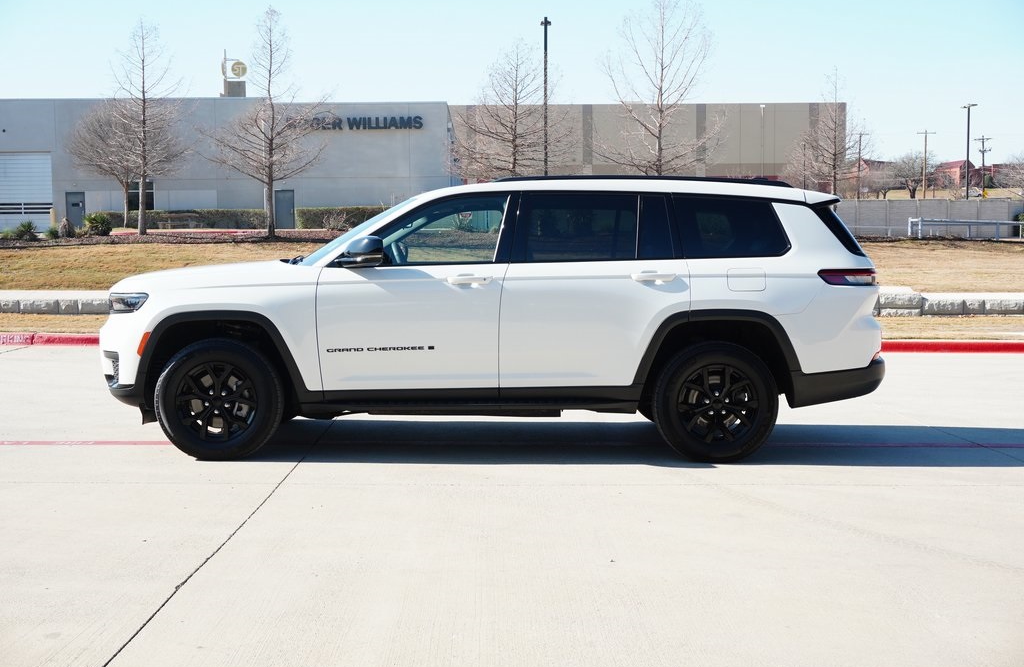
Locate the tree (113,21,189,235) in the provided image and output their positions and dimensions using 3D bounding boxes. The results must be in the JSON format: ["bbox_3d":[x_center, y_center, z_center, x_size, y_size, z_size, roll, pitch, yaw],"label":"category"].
[{"bbox_3d":[-13.678,-7.680,44.672,3.167,7.997,3.167,0,5,0],"label":"tree"}]

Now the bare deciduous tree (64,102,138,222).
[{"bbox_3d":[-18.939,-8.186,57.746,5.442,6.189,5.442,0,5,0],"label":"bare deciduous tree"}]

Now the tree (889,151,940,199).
[{"bbox_3d":[53.940,-21.070,159.733,6.970,6.508,6.970,0,5,0],"label":"tree"}]

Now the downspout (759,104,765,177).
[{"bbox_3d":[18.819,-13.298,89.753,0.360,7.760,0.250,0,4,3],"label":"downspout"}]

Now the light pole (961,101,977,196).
[{"bbox_3d":[33.493,-12.613,87.654,1.200,8.447,0.400,0,5,0],"label":"light pole"}]

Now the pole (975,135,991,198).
[{"bbox_3d":[65.160,-22.816,164.636,2.500,8.894,0.400,0,5,0],"label":"pole"}]

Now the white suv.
[{"bbox_3d":[-0.135,-0.205,8.280,5.200,1.810,2.030,0,5,0],"label":"white suv"}]

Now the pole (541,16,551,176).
[{"bbox_3d":[1.390,-8.636,49.634,0.420,8.925,0.900,0,5,0],"label":"pole"}]

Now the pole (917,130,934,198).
[{"bbox_3d":[55.276,-22.451,159.609,2.500,9.549,0.350,0,5,0],"label":"pole"}]

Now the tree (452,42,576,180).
[{"bbox_3d":[0.096,-7.421,45.697,4.778,7.391,4.778,0,5,0],"label":"tree"}]

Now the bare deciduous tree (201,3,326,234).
[{"bbox_3d":[-9.258,-7.859,44.651,4.599,8.509,4.599,0,5,0],"label":"bare deciduous tree"}]

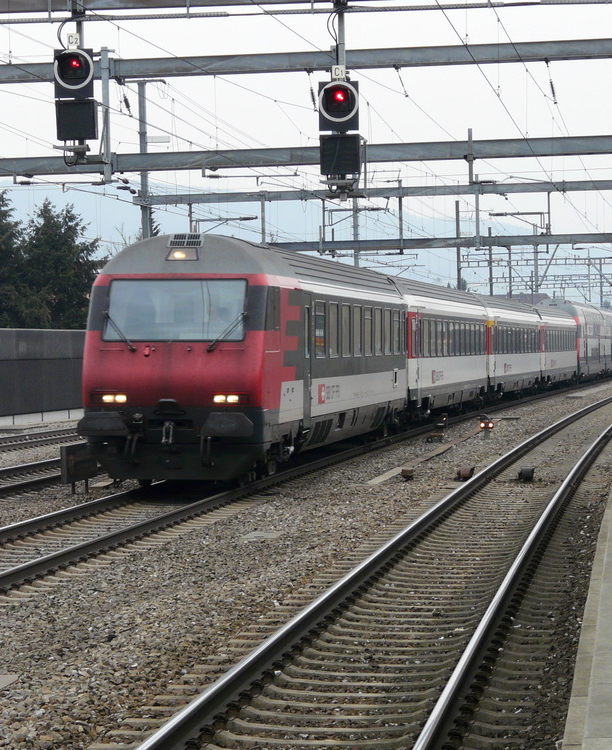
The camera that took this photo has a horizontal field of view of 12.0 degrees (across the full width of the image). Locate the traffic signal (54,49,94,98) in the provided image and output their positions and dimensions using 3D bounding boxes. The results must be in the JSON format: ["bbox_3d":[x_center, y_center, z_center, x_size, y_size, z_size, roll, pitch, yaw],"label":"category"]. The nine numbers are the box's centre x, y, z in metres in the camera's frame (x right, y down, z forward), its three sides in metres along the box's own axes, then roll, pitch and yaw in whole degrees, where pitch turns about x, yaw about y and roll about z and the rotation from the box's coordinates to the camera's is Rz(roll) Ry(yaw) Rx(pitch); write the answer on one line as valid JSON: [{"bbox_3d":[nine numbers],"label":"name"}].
[{"bbox_3d":[-3.782,-4.915,47.600,0.640,0.790,0.360,-1,1,7],"label":"traffic signal"}]

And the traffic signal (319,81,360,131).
[{"bbox_3d":[0.535,-4.348,47.200,0.640,0.790,0.360,-1,1,7],"label":"traffic signal"}]

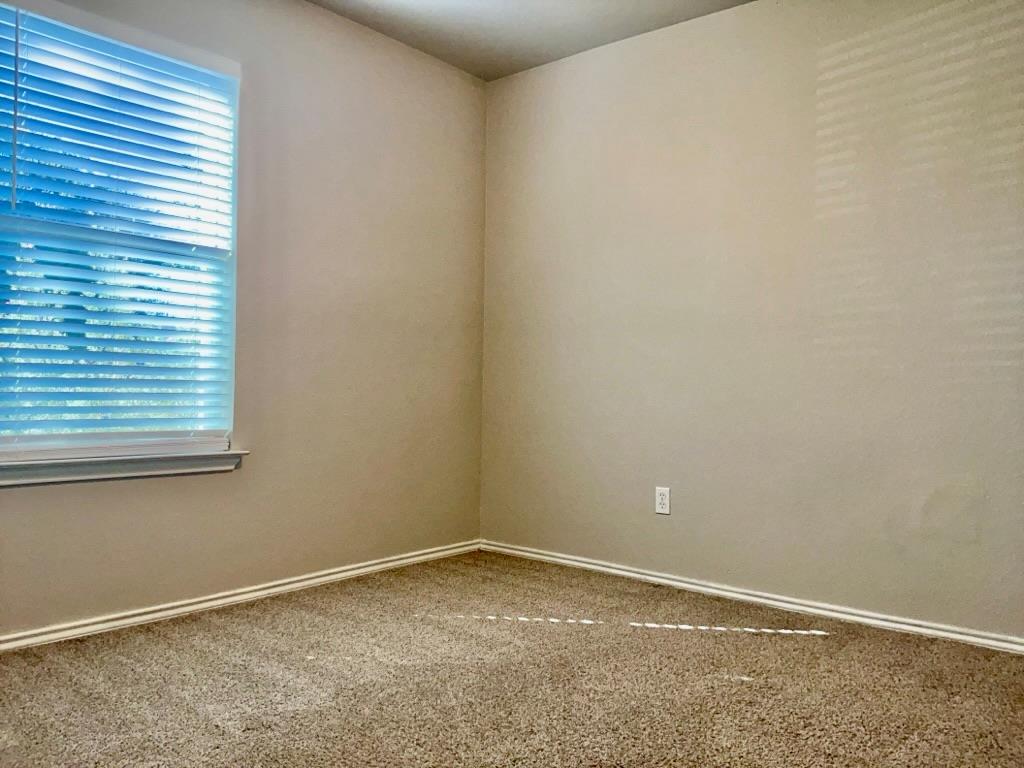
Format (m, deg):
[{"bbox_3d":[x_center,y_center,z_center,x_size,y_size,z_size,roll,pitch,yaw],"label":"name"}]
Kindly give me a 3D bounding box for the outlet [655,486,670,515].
[{"bbox_3d":[0.655,0.506,3.455,0.070,0.114,0.008,1,0,40],"label":"outlet"}]

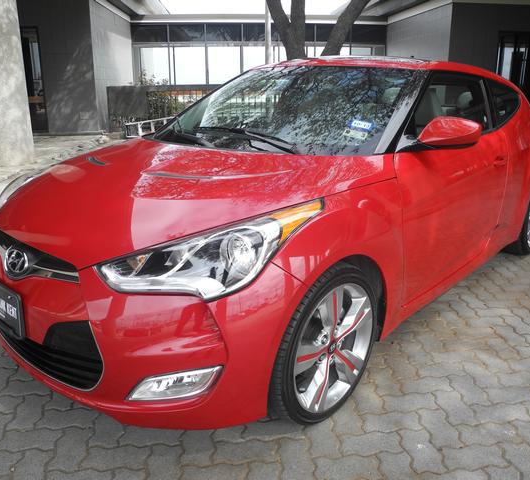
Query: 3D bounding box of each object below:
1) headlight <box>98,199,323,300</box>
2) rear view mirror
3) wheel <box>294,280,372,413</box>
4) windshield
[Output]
[{"bbox_3d":[-0.131,0.022,1.728,0.380,0.250,0.780,14,21,39],"label":"headlight"},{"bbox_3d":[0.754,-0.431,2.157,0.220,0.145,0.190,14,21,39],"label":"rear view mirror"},{"bbox_3d":[0.206,0.379,1.956,0.170,0.490,0.490,15,22,41],"label":"wheel"},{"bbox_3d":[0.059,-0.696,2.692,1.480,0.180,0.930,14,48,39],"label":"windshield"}]

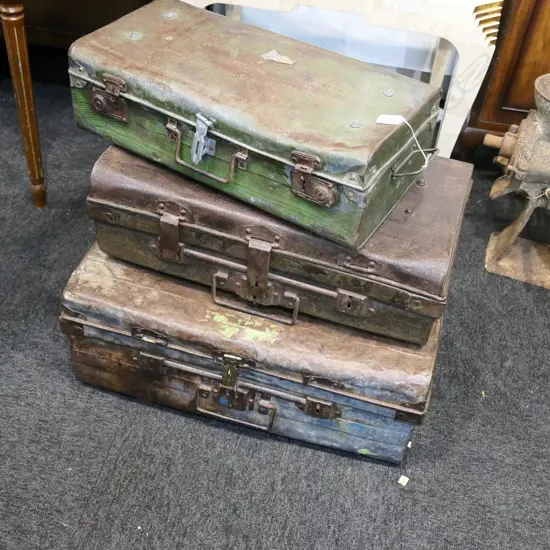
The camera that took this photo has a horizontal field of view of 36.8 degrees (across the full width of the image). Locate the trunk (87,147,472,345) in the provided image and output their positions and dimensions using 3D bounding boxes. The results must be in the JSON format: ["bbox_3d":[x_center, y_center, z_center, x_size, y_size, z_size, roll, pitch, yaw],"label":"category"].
[{"bbox_3d":[0.017,-0.125,1.545,0.646,0.182,0.326,16,48,9],"label":"trunk"}]

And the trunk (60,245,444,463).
[{"bbox_3d":[-0.024,0.081,1.665,0.690,0.273,0.378,14,46,7],"label":"trunk"}]

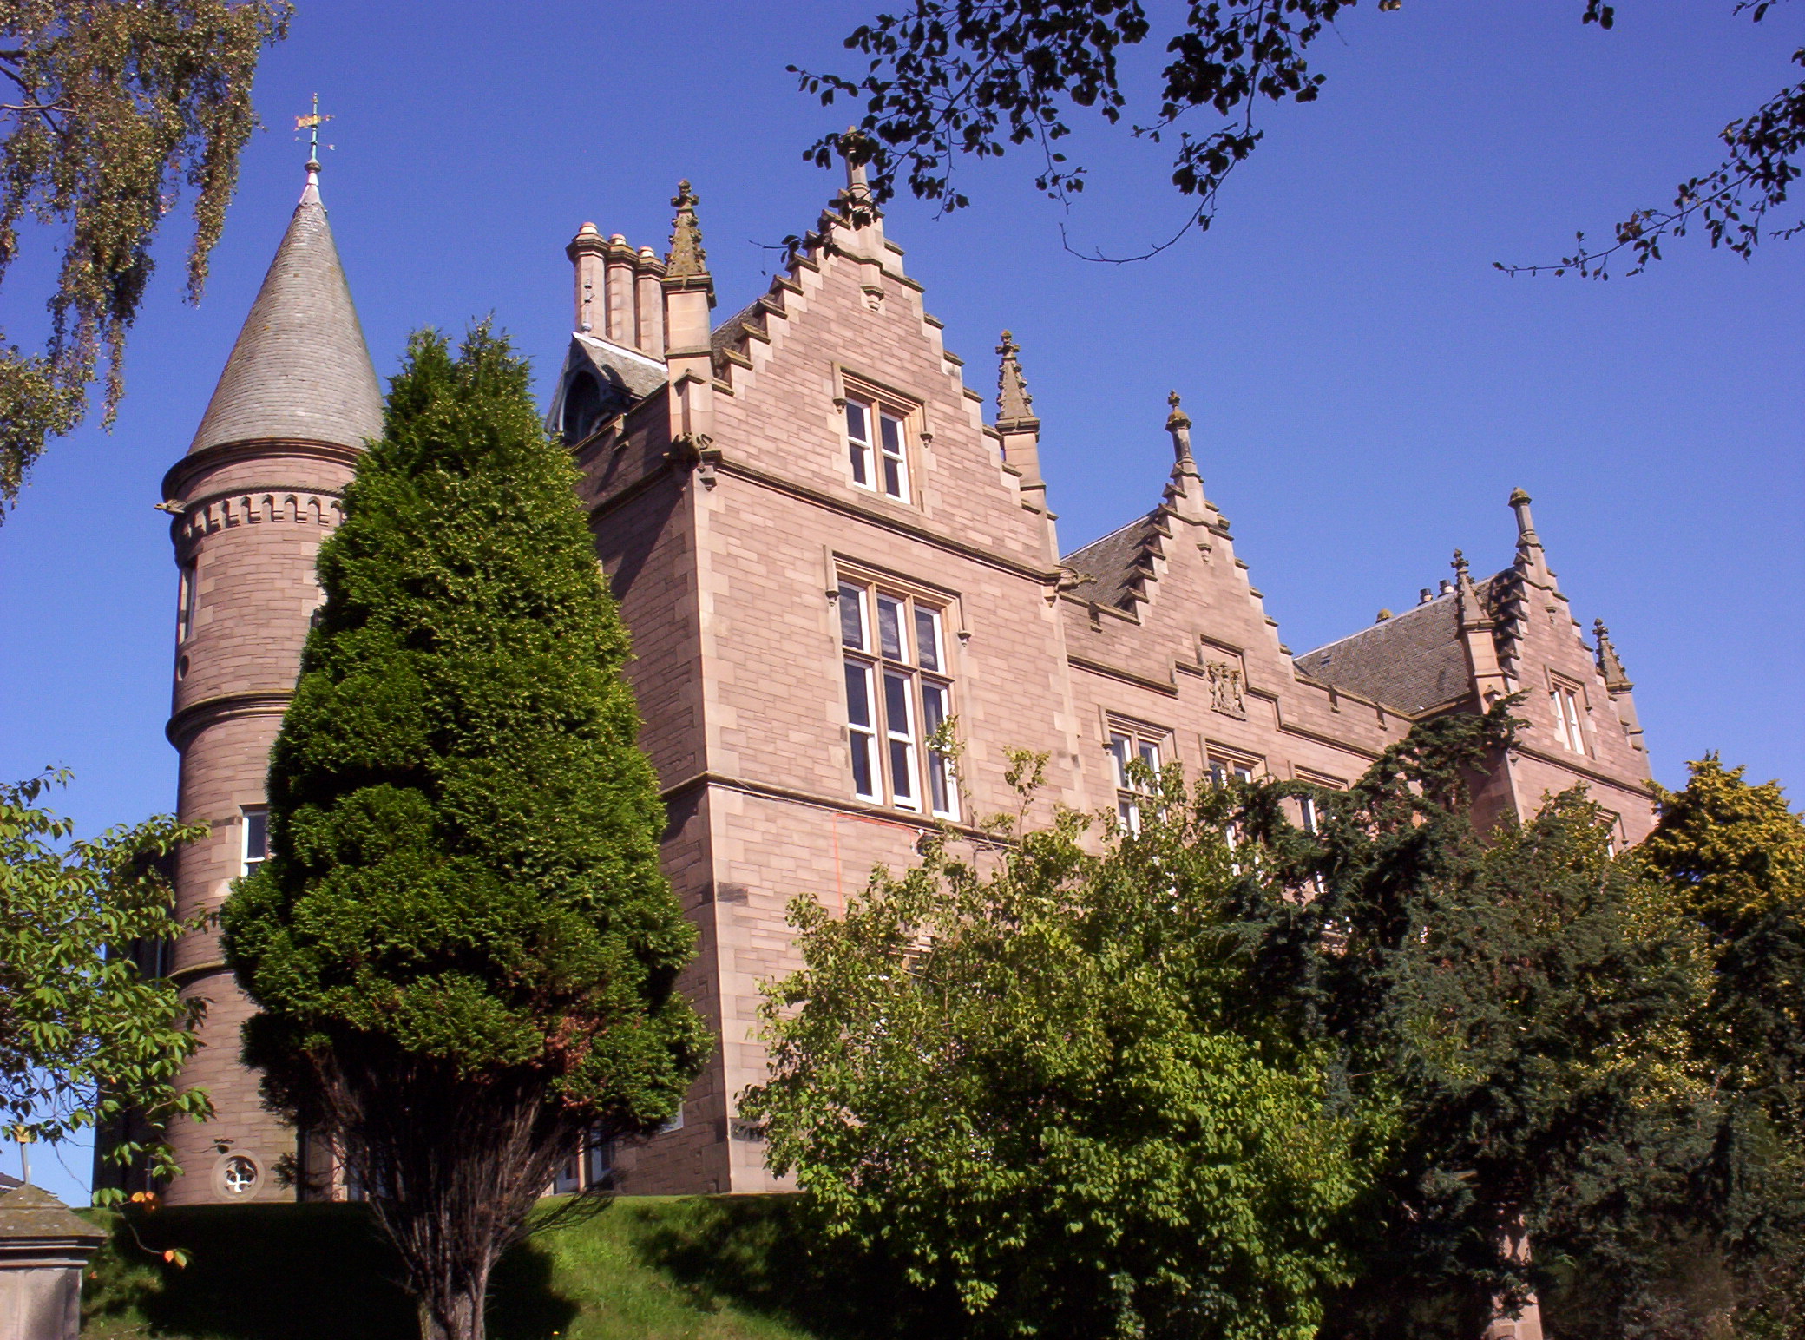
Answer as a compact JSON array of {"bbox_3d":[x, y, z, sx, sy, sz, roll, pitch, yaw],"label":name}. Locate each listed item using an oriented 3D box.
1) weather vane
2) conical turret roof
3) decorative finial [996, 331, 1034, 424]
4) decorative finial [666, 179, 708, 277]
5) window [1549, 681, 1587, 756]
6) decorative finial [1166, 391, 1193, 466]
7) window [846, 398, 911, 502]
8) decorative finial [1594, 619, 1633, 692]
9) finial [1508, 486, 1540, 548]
[{"bbox_3d":[-12.353,-11.311,39.318,0.836,2.024,0.572,-7,-22,4],"label":"weather vane"},{"bbox_3d":[-11.929,-6.788,37.467,4.532,7.656,4.532,2,-23,-18],"label":"conical turret roof"},{"bbox_3d":[1.859,-5.079,32.333,0.583,1.828,0.583,-5,-22,-1],"label":"decorative finial"},{"bbox_3d":[-3.217,-6.532,27.643,0.583,1.725,0.583,-5,-22,-1],"label":"decorative finial"},{"bbox_3d":[15.621,1.183,43.643,1.298,1.562,0.220,16,-30,-42],"label":"window"},{"bbox_3d":[5.837,-5.143,39.521,0.550,1.775,0.550,16,-30,-42],"label":"decorative finial"},{"bbox_3d":[-0.320,-3.396,28.923,1.298,1.562,0.220,16,-30,-42],"label":"window"},{"bbox_3d":[17.792,-0.421,47.004,0.583,1.938,0.583,-5,-22,-1],"label":"decorative finial"},{"bbox_3d":[15.160,-3.739,45.725,0.583,1.590,0.583,16,-30,-42],"label":"finial"}]

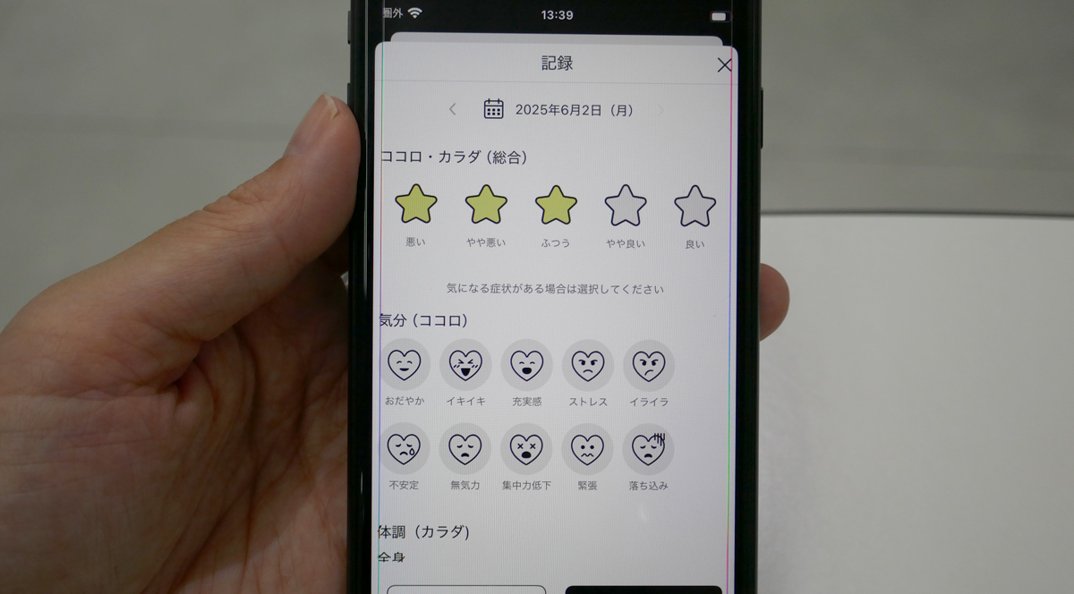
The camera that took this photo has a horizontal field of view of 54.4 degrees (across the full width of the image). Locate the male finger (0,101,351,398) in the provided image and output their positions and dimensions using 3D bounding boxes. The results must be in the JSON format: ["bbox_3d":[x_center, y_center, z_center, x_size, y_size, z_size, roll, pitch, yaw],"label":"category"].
[{"bbox_3d":[-0.056,-0.004,0.173,0.073,0.025,0.023,-35,7,6],"label":"male finger"}]

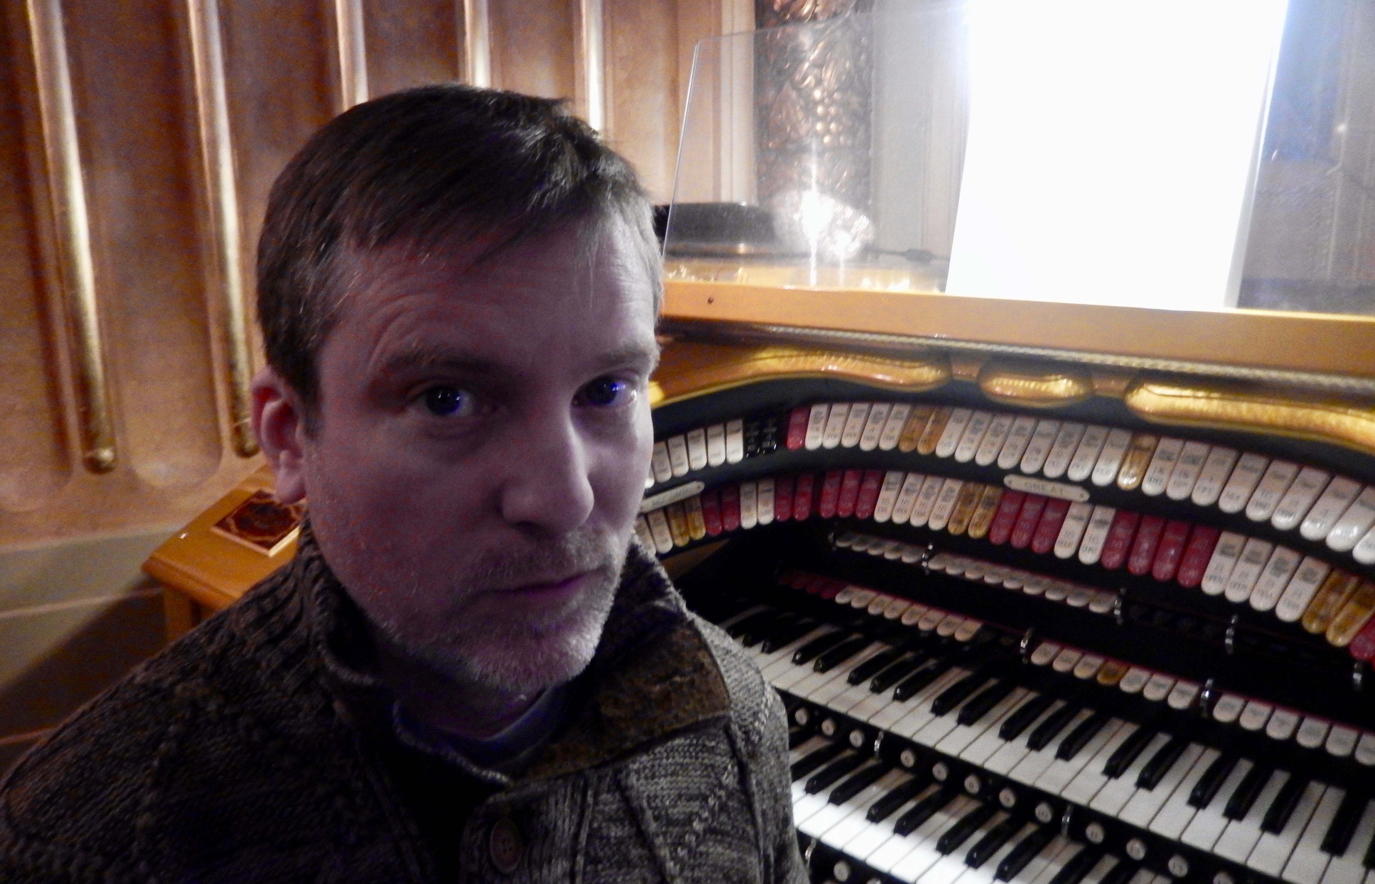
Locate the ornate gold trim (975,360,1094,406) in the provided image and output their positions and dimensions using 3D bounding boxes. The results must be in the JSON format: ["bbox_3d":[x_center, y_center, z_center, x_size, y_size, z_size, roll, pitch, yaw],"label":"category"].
[{"bbox_3d":[0.329,-0.055,0.938,0.108,0.037,0.030,10,16,40],"label":"ornate gold trim"}]

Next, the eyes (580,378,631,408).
[{"bbox_3d":[-0.034,-0.020,0.405,0.023,0.013,0.013,-4,8,-29],"label":"eyes"}]

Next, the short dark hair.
[{"bbox_3d":[-0.108,-0.077,0.465,0.175,0.170,0.195,-4,8,-29],"label":"short dark hair"}]

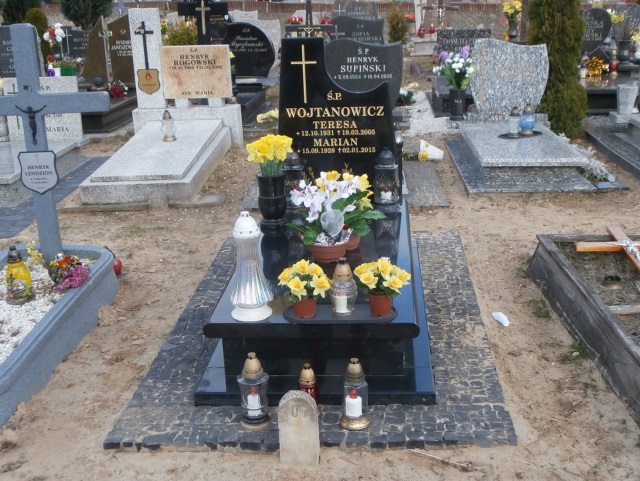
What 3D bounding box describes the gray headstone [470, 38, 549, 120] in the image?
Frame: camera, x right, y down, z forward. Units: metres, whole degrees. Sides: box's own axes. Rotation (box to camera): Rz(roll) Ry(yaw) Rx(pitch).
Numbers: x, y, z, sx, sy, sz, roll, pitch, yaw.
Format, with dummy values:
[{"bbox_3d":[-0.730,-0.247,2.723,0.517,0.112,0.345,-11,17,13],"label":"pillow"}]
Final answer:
[{"bbox_3d":[1.742,-1.500,6.520,0.700,0.750,0.100,-1,20,3],"label":"gray headstone"}]

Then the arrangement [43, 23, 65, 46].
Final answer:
[{"bbox_3d":[-3.485,-2.706,9.212,0.274,0.284,0.245,0,20,6],"label":"arrangement"}]

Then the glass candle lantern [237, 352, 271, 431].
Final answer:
[{"bbox_3d":[-0.257,0.575,2.704,0.121,0.309,0.121,0,20,6],"label":"glass candle lantern"}]

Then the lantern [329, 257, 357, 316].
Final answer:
[{"bbox_3d":[0.088,0.181,2.860,0.116,0.247,0.116,0,20,6],"label":"lantern"}]

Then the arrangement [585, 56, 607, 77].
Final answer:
[{"bbox_3d":[3.319,-2.092,8.497,0.250,0.220,0.210,0,20,5],"label":"arrangement"}]

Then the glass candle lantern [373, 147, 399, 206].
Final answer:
[{"bbox_3d":[0.394,-0.381,4.174,0.147,0.343,0.147,0,20,6],"label":"glass candle lantern"}]

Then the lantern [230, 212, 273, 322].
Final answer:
[{"bbox_3d":[-0.267,0.086,2.661,0.172,0.410,0.172,0,20,5],"label":"lantern"}]

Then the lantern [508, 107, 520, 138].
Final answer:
[{"bbox_3d":[1.731,-1.053,6.231,0.093,0.265,0.093,0,20,6],"label":"lantern"}]

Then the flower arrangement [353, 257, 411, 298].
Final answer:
[{"bbox_3d":[0.245,0.142,2.814,0.230,0.181,0.216,0,20,6],"label":"flower arrangement"}]

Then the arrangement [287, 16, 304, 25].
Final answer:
[{"bbox_3d":[-0.386,-3.461,11.174,0.300,0.200,0.260,0,20,5],"label":"arrangement"}]

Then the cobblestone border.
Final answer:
[{"bbox_3d":[0.046,0.386,3.683,1.548,0.059,2.215,-1,21,6],"label":"cobblestone border"}]

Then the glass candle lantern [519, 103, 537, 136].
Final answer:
[{"bbox_3d":[1.863,-1.086,6.269,0.132,0.284,0.132,0,20,6],"label":"glass candle lantern"}]

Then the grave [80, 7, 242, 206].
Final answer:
[{"bbox_3d":[-1.331,-1.272,6.035,1.060,1.330,2.100,-1,20,2],"label":"grave"}]

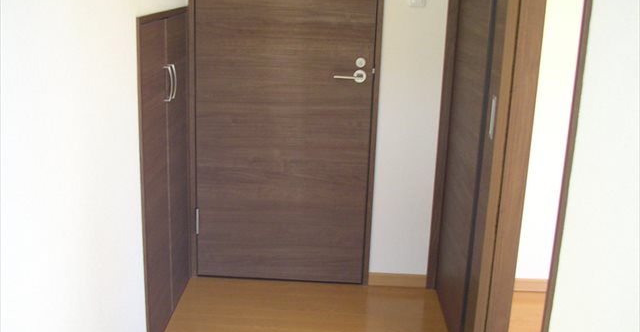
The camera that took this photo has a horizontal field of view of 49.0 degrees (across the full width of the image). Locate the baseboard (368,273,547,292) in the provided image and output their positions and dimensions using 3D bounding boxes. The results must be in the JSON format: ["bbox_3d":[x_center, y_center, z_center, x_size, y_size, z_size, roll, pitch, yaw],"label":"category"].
[{"bbox_3d":[0.596,0.497,2.995,0.771,0.060,0.014,2,15,1],"label":"baseboard"}]

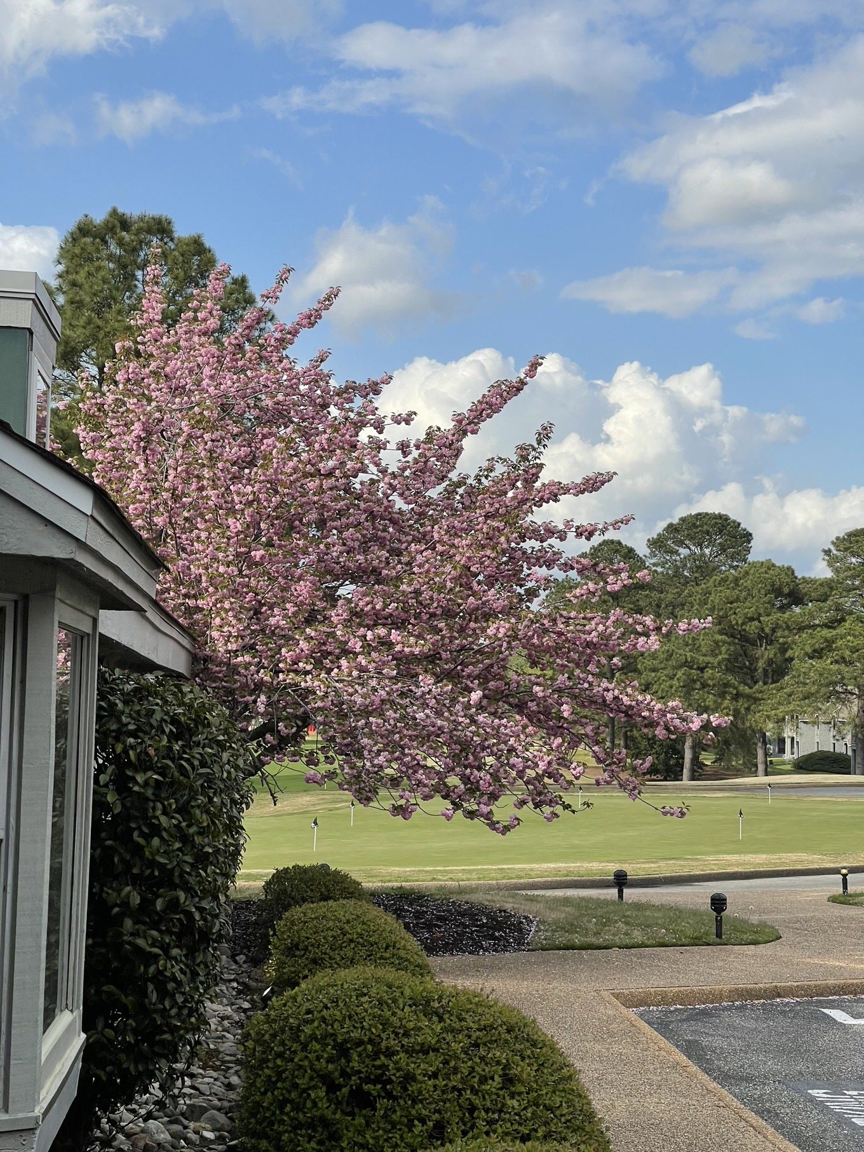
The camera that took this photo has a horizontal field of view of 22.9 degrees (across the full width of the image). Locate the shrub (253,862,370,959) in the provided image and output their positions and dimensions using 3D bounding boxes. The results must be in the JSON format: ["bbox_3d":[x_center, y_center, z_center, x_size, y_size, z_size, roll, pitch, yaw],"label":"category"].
[{"bbox_3d":[-1.131,3.180,20.200,1.150,0.880,1.150,1,-4,0],"label":"shrub"}]

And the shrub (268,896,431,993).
[{"bbox_3d":[-0.673,3.053,17.600,1.360,0.770,1.320,1,-4,0],"label":"shrub"}]

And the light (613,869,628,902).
[{"bbox_3d":[2.440,4.027,27.500,0.175,0.475,0.175,1,-4,0],"label":"light"}]

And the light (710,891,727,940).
[{"bbox_3d":[3.046,3.605,22.600,0.175,0.475,0.175,1,-4,0],"label":"light"}]

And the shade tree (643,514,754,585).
[{"bbox_3d":[15.503,4.199,125.000,7.200,15.800,7.200,1,-4,0],"label":"shade tree"}]

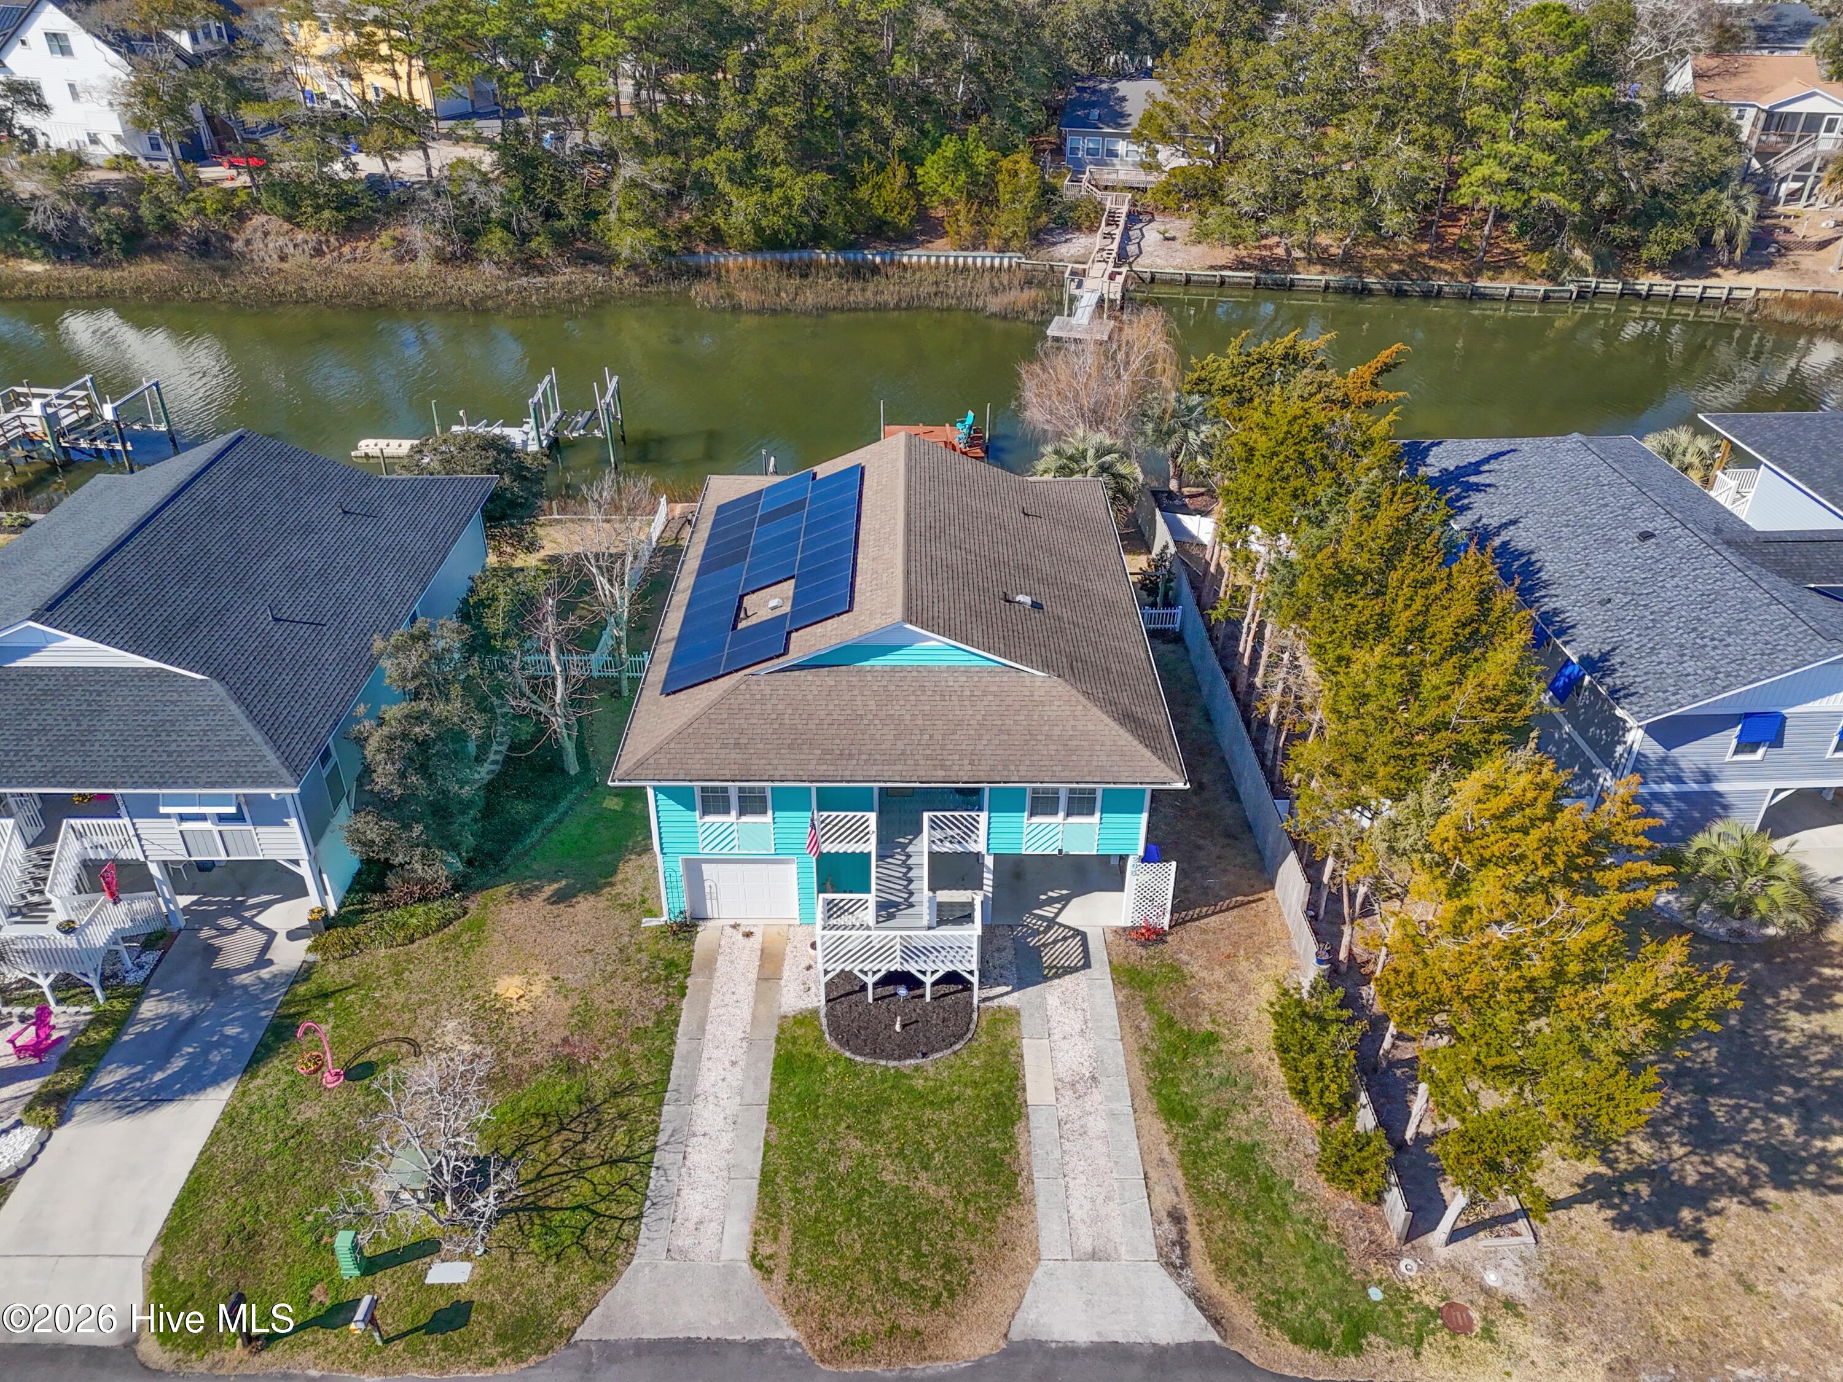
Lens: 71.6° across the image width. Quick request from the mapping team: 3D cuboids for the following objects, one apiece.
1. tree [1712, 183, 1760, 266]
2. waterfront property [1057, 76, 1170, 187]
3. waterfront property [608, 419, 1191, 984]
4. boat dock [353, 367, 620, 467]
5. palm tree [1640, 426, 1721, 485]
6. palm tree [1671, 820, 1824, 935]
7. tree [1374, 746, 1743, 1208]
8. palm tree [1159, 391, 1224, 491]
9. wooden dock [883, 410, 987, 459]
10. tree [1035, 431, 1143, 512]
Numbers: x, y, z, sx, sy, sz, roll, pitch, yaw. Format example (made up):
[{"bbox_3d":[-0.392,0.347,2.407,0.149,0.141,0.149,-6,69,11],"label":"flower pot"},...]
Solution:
[{"bbox_3d":[55.690,-31.956,87.400,3.230,5.250,3.230,0,34,0],"label":"tree"},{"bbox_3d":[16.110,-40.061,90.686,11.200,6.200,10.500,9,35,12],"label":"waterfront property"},{"bbox_3d":[-0.532,-1.024,37.708,13.940,8.090,19.740,0,34,0],"label":"waterfront property"},{"bbox_3d":[-21.276,-13.409,62.424,13.030,3.840,4.240,0,34,0],"label":"boat dock"},{"bbox_3d":[31.086,-8.796,52.470,3.640,4.950,3.640,0,34,0],"label":"palm tree"},{"bbox_3d":[21.369,4.863,32.936,3.200,2.600,3.200,0,34,0],"label":"palm tree"},{"bbox_3d":[12.212,7.099,25.156,6.160,8.890,6.360,0,34,0],"label":"tree"},{"bbox_3d":[11.522,-10.673,54.648,2.800,4.500,2.800,0,34,0],"label":"palm tree"},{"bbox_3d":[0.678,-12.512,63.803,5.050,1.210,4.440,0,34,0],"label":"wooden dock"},{"bbox_3d":[6.631,-8.234,50.919,4.100,4.400,4.100,0,34,0],"label":"tree"}]

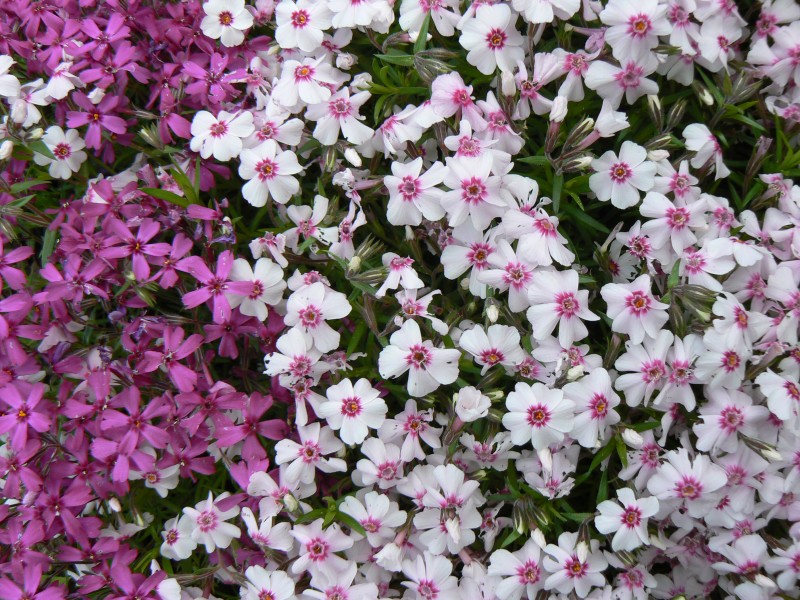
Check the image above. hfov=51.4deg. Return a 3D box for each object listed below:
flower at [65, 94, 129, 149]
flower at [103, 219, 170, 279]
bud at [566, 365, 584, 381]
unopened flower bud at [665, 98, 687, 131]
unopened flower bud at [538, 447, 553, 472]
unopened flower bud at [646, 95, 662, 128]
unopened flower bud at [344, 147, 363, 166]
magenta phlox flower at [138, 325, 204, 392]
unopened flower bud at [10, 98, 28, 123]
[{"bbox_3d":[-0.099,-0.058,0.272,0.020,0.008,0.019,4,72,-2],"label":"flower"},{"bbox_3d":[-0.084,-0.016,0.266,0.021,0.007,0.021,0,72,-3],"label":"flower"},{"bbox_3d":[0.056,0.023,0.266,0.006,0.004,0.004,-31,55,29],"label":"bud"},{"bbox_3d":[0.096,-0.064,0.288,0.004,0.012,0.004,26,44,11],"label":"unopened flower bud"},{"bbox_3d":[0.048,0.053,0.275,0.003,0.003,0.008,-14,52,7],"label":"unopened flower bud"},{"bbox_3d":[0.083,-0.061,0.270,0.004,0.012,0.004,-14,21,0],"label":"unopened flower bud"},{"bbox_3d":[-0.016,-0.049,0.283,0.004,0.004,0.007,-36,80,3],"label":"unopened flower bud"},{"bbox_3d":[-0.071,0.018,0.260,0.021,0.007,0.022,-1,78,6],"label":"magenta phlox flower"},{"bbox_3d":[-0.121,-0.060,0.265,0.005,0.009,0.005,5,24,-2],"label":"unopened flower bud"}]

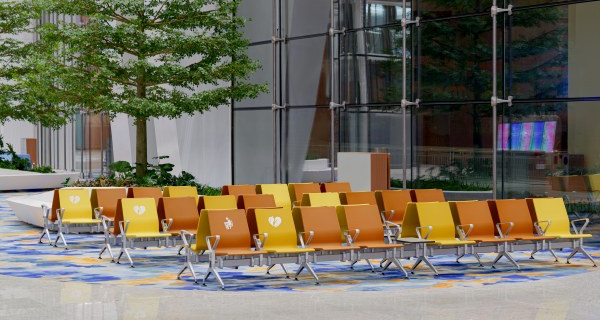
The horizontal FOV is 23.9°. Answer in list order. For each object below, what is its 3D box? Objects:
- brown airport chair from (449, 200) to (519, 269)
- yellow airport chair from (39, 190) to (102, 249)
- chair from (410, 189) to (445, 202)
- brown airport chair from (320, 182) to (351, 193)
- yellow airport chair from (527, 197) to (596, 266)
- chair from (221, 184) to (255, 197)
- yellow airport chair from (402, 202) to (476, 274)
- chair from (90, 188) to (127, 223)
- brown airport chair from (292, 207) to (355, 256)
[{"bbox_3d":[2.298,0.960,17.916,0.612,0.852,0.750,-1,2,-27],"label":"brown airport chair"},{"bbox_3d":[-3.407,0.891,21.645,0.636,0.852,0.750,-1,2,-27],"label":"yellow airport chair"},{"bbox_3d":[2.046,0.879,21.091,0.612,0.852,0.750,-1,2,-27],"label":"chair"},{"bbox_3d":[0.742,0.817,23.755,0.612,0.852,0.750,-1,2,-27],"label":"brown airport chair"},{"bbox_3d":[3.404,0.939,18.387,0.576,0.859,0.620,-1,2,-27],"label":"yellow airport chair"},{"bbox_3d":[-0.824,0.846,22.869,0.576,0.859,0.620,-1,2,-27],"label":"chair"},{"bbox_3d":[1.753,0.970,17.639,0.636,0.852,0.750,-1,2,-27],"label":"yellow airport chair"},{"bbox_3d":[-2.822,0.882,21.869,0.576,0.859,0.620,-1,2,-27],"label":"chair"},{"bbox_3d":[0.308,0.996,16.904,0.612,0.852,0.750,-1,2,-27],"label":"brown airport chair"}]

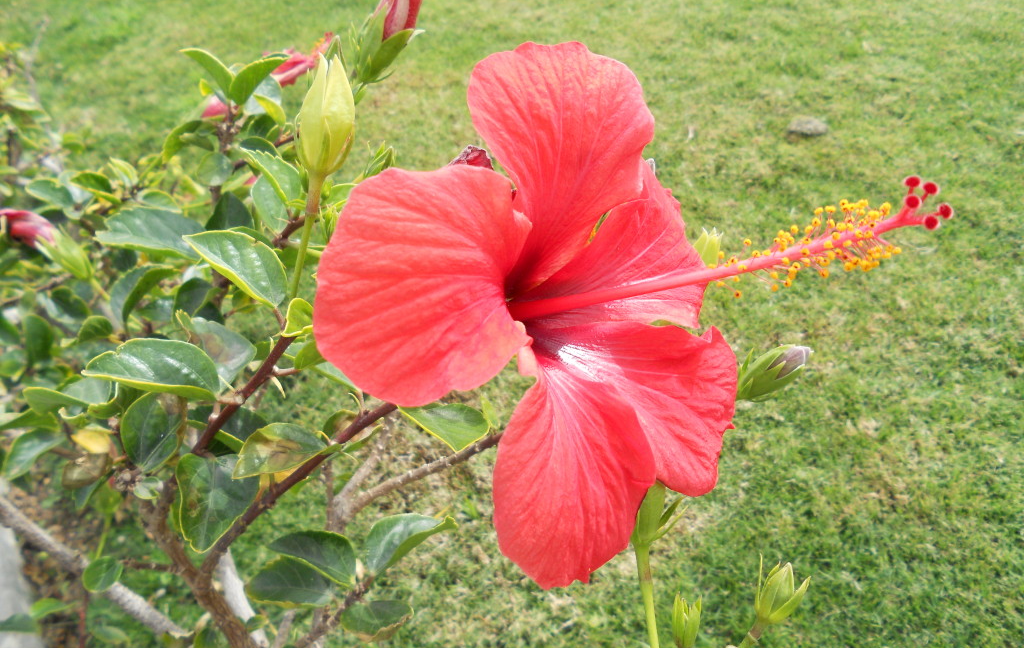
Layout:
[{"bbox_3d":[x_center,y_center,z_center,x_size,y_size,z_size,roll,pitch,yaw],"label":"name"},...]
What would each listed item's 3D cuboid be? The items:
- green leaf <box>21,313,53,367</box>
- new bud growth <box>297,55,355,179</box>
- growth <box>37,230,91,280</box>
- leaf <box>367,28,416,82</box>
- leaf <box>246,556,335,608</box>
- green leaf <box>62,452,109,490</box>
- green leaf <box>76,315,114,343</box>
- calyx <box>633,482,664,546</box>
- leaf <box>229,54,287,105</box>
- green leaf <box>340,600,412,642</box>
[{"bbox_3d":[-0.267,0.009,0.450,0.018,0.008,0.030,3,63,-5],"label":"green leaf"},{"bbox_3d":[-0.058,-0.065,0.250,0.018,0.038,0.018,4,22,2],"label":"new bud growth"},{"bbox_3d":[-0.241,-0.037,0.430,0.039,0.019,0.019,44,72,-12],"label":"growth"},{"bbox_3d":[-0.051,-0.113,0.338,0.030,0.012,0.006,-45,41,9],"label":"leaf"},{"bbox_3d":[-0.111,0.130,0.400,0.044,0.009,0.028,-1,41,4],"label":"leaf"},{"bbox_3d":[-0.198,0.068,0.370,0.025,0.008,0.017,-23,50,-12],"label":"green leaf"},{"bbox_3d":[-0.219,0.002,0.420,0.021,0.007,0.015,-11,53,-1],"label":"green leaf"},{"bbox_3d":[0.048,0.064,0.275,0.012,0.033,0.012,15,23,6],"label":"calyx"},{"bbox_3d":[-0.142,-0.138,0.455,0.040,0.010,0.021,-36,50,14],"label":"leaf"},{"bbox_3d":[-0.068,0.149,0.400,0.035,0.030,0.009,-8,28,4],"label":"green leaf"}]

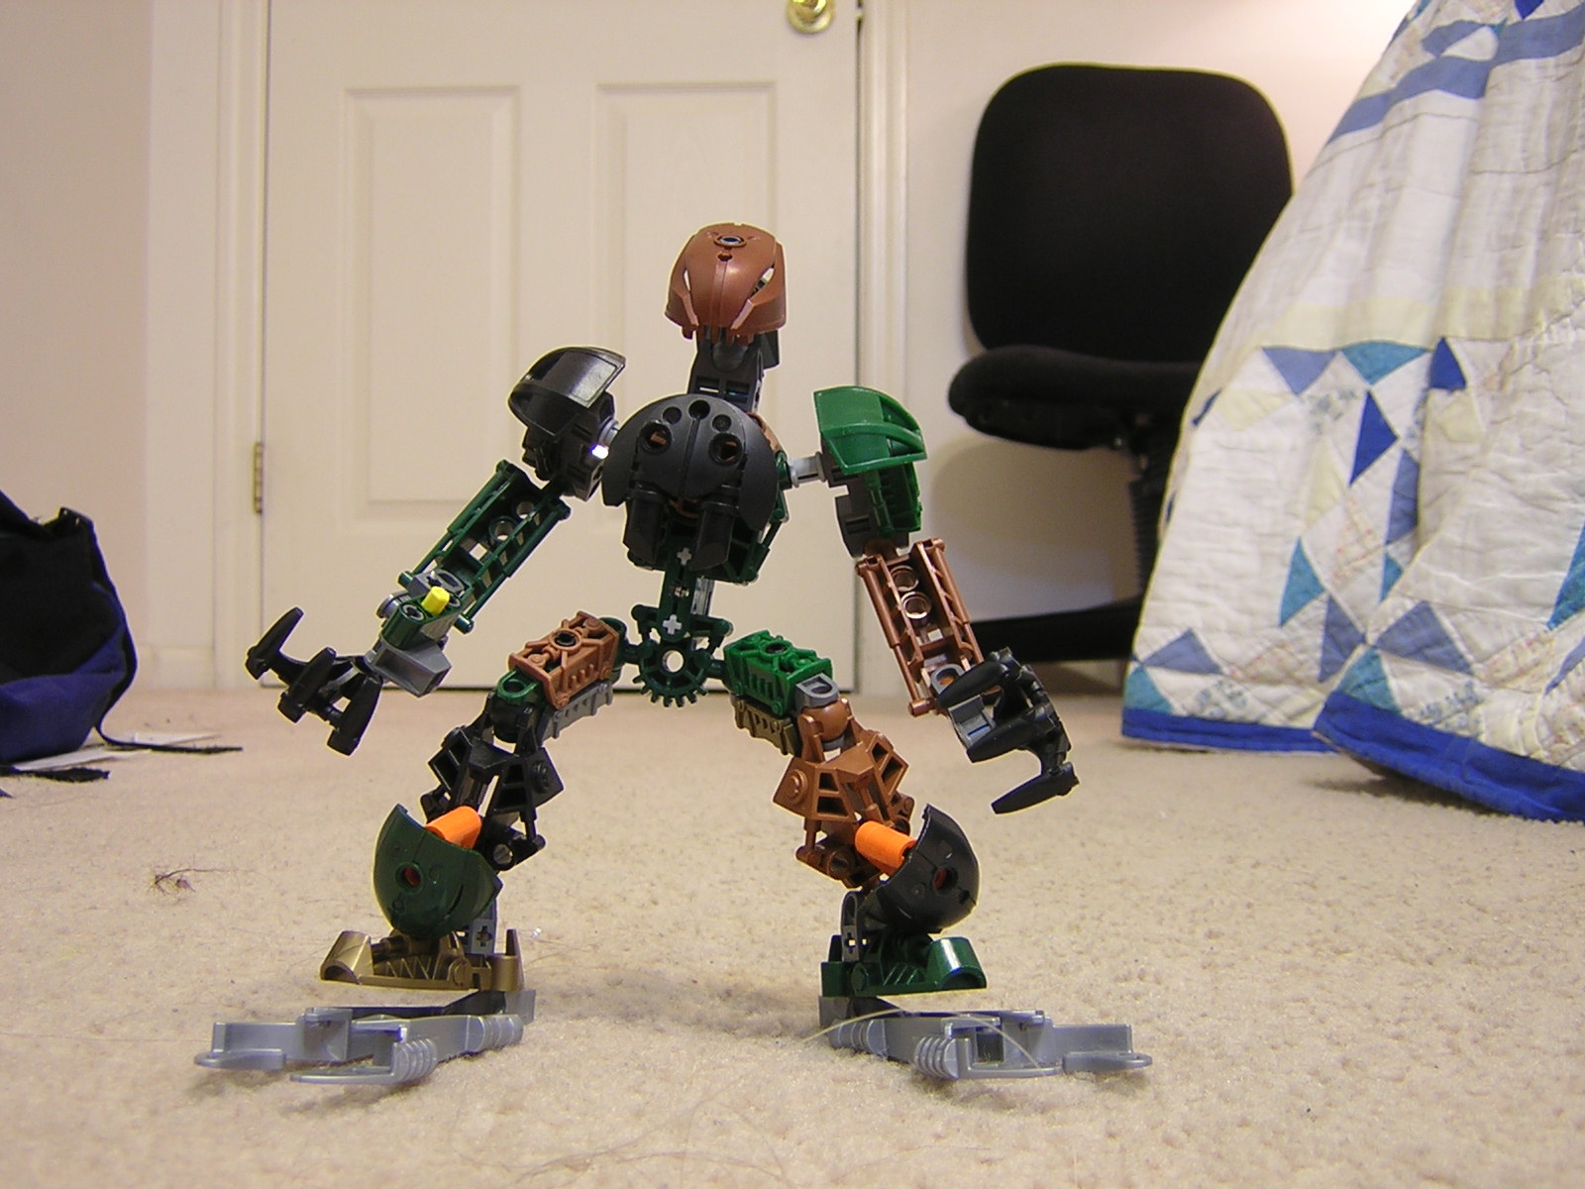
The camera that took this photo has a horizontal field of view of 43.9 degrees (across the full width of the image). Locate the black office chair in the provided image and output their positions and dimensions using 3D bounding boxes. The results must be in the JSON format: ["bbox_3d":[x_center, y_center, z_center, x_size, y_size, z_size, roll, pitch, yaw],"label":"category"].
[{"bbox_3d":[0.435,-0.280,2.350,0.550,0.820,0.580,0,0,-6],"label":"black office chair"}]

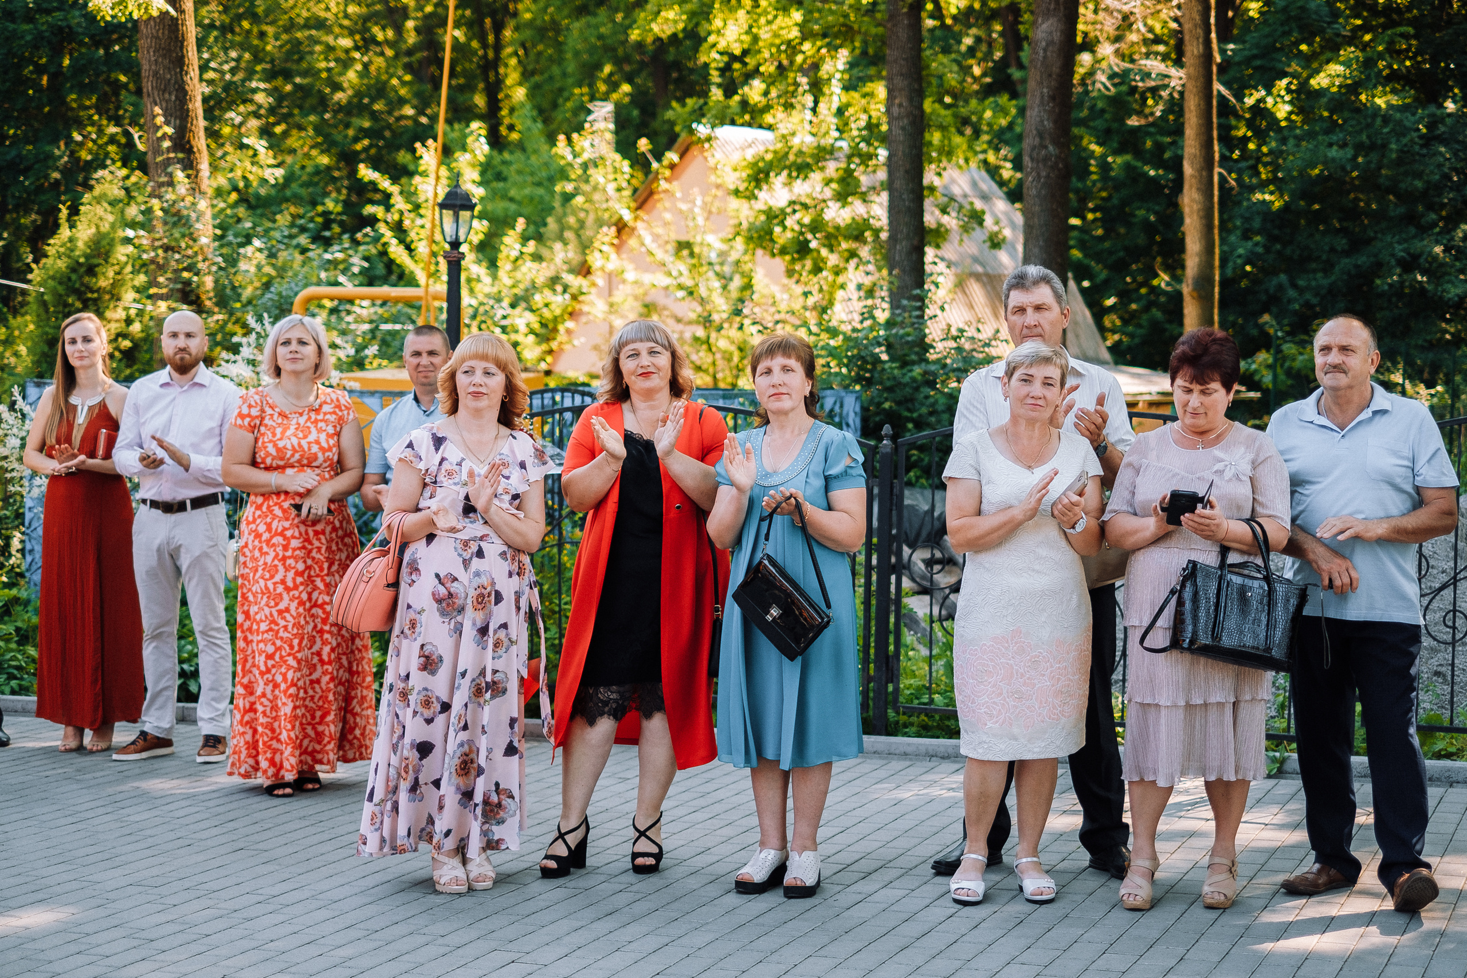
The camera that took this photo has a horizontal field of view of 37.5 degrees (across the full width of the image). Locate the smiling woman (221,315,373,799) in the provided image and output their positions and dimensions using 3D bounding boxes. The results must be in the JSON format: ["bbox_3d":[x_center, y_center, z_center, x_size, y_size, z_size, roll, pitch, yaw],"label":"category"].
[{"bbox_3d":[-1.584,0.234,7.835,0.550,1.730,0.470,0,3,0],"label":"smiling woman"}]

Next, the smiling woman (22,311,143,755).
[{"bbox_3d":[-2.632,0.166,8.741,0.470,1.760,0.420,1,3,6],"label":"smiling woman"}]

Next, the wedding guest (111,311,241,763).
[{"bbox_3d":[-2.251,0.190,8.720,0.520,1.803,0.400,0,3,0],"label":"wedding guest"}]

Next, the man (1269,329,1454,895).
[{"bbox_3d":[1.854,0.356,6.380,0.560,1.726,0.440,2,3,26],"label":"man"}]

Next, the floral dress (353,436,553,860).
[{"bbox_3d":[-0.840,0.455,6.530,0.560,1.301,0.430,0,3,-10],"label":"floral dress"}]

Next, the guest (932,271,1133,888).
[{"bbox_3d":[0.944,0.252,6.700,0.590,1.871,0.460,1,3,8],"label":"guest"}]

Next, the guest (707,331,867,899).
[{"bbox_3d":[0.159,0.361,6.437,0.470,1.658,0.450,1,3,12],"label":"guest"}]

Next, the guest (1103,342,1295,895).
[{"bbox_3d":[1.343,0.373,6.270,0.550,1.663,0.460,1,3,8],"label":"guest"}]

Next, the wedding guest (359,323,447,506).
[{"bbox_3d":[-1.197,0.234,8.400,0.540,1.733,0.420,0,3,-3],"label":"wedding guest"}]

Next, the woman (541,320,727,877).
[{"bbox_3d":[-0.309,0.327,6.728,0.580,1.703,0.460,0,3,3],"label":"woman"}]

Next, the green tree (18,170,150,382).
[{"bbox_3d":[-3.614,-0.421,12.000,0.880,2.703,0.880,0,3,0],"label":"green tree"}]

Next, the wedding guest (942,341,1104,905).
[{"bbox_3d":[0.849,0.378,6.335,0.460,1.625,0.420,0,3,0],"label":"wedding guest"}]

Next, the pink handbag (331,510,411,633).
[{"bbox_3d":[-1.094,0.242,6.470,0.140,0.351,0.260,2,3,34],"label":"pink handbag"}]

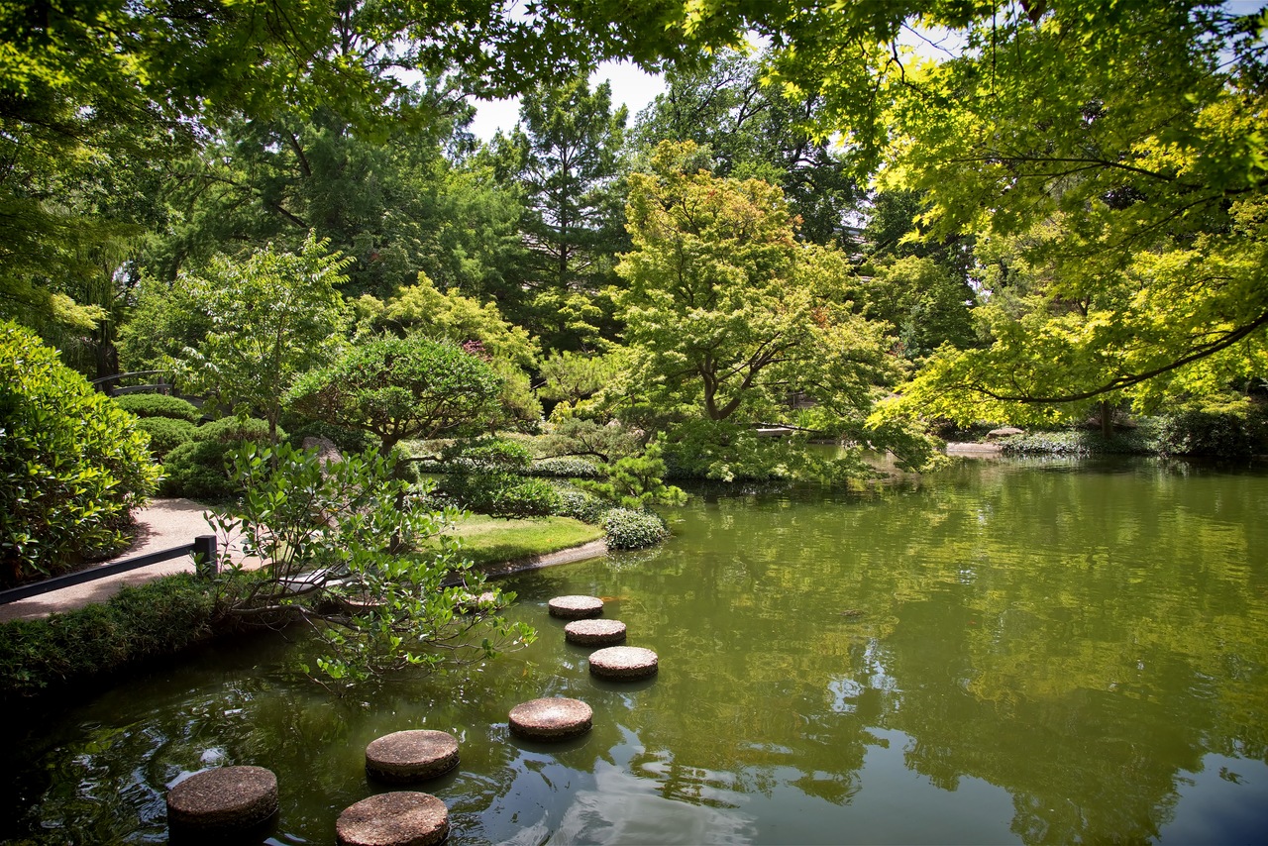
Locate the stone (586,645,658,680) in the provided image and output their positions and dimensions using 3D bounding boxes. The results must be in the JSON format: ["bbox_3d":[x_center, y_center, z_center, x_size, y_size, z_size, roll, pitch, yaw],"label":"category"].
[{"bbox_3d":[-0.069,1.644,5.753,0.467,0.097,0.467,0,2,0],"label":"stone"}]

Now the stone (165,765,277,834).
[{"bbox_3d":[-1.864,1.720,3.842,0.450,0.120,0.450,0,2,0],"label":"stone"}]

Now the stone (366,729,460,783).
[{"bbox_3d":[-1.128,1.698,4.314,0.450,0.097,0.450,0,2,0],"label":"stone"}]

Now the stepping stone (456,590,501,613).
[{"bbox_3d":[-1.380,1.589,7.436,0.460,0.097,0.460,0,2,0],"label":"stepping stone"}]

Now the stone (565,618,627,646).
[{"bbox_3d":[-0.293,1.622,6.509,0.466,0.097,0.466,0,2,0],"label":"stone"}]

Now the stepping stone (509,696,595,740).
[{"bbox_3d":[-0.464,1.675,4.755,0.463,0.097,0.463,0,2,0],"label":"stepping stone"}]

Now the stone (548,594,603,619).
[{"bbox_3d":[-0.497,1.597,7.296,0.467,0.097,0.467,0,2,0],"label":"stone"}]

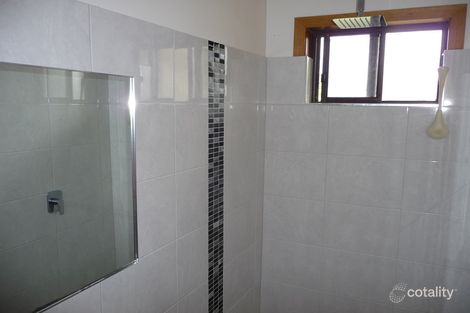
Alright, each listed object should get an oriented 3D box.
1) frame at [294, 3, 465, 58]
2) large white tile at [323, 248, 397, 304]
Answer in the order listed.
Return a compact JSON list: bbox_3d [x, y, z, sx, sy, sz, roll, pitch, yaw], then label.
[{"bbox_3d":[0.791,-0.709,2.106,0.919,0.229,0.060,4,8,27],"label":"frame"},{"bbox_3d":[0.772,0.746,2.292,0.450,0.300,0.012,4,8,27],"label":"large white tile"}]

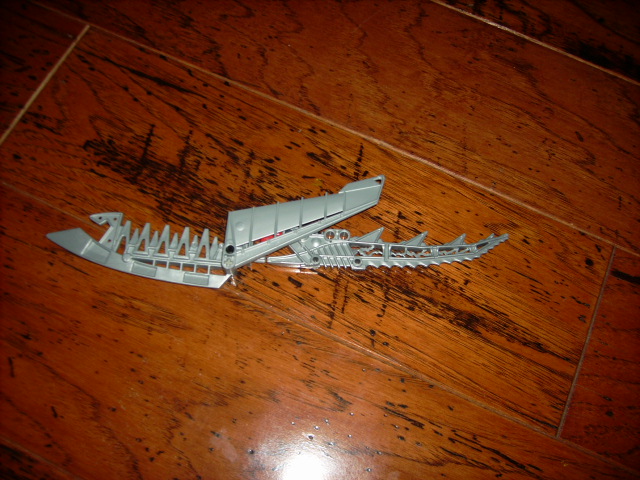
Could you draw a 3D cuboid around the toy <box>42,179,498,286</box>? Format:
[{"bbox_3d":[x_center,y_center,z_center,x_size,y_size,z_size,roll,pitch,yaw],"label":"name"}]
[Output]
[{"bbox_3d":[-0.022,-0.005,0.342,0.265,0.026,0.065,-3,69,-4],"label":"toy"}]

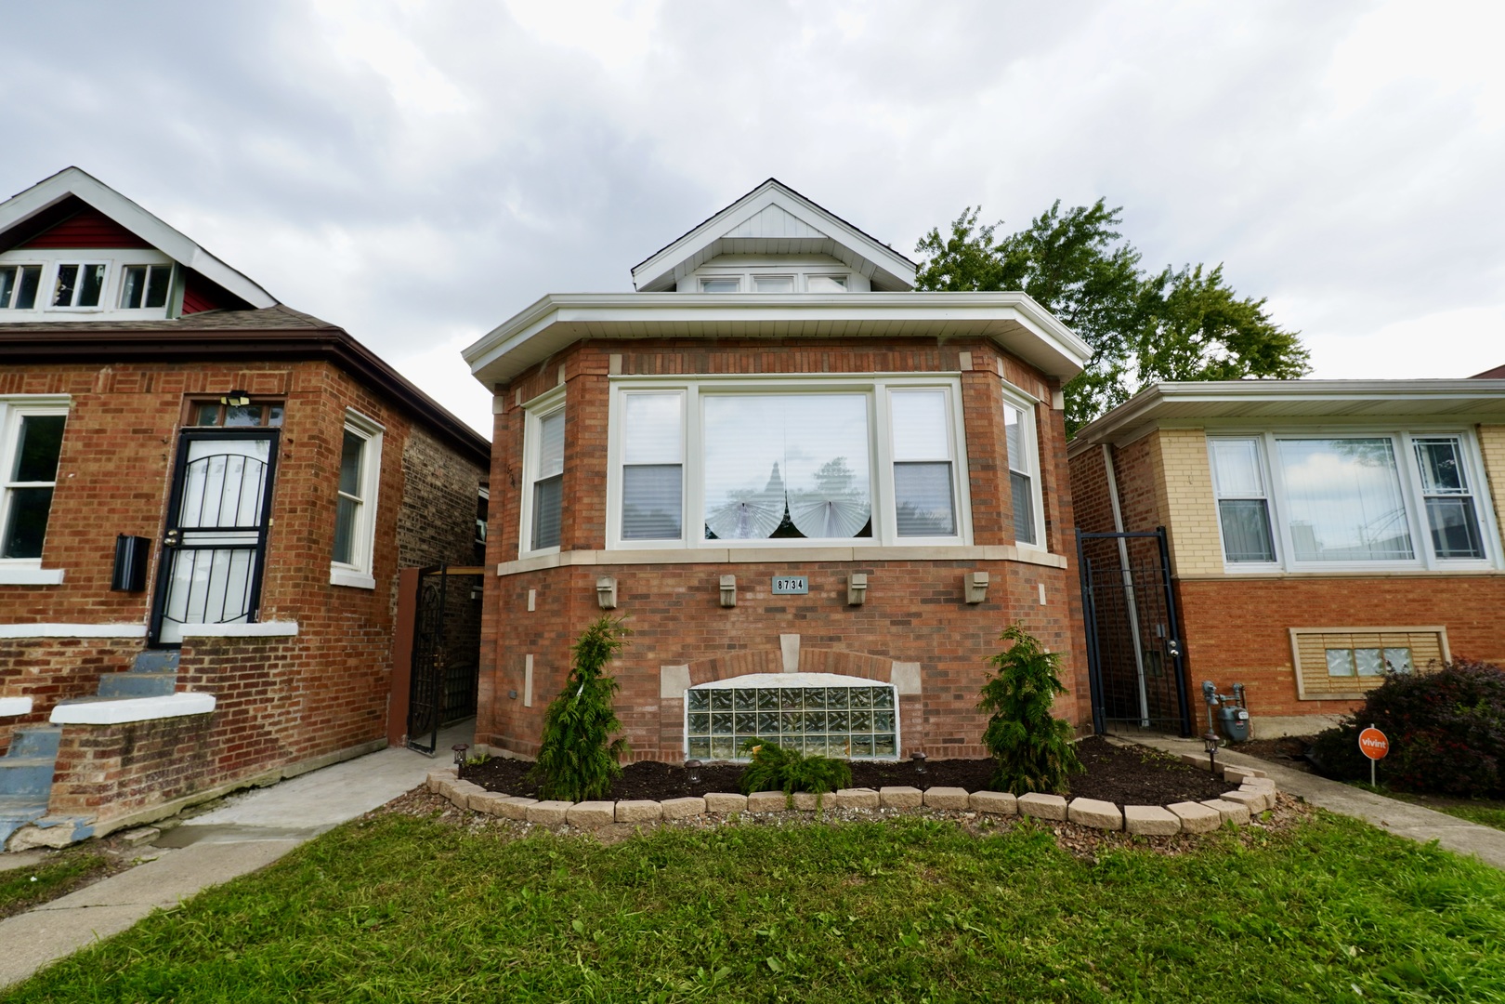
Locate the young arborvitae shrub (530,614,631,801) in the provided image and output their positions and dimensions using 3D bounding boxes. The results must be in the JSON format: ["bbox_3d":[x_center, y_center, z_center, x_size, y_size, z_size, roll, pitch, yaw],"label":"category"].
[{"bbox_3d":[-1.267,1.465,4.920,0.680,1.240,0.660,-1,-11,-1],"label":"young arborvitae shrub"}]

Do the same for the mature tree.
[{"bbox_3d":[11.655,-2.636,21.085,12.500,15.200,11.000,-1,-11,-1],"label":"mature tree"}]

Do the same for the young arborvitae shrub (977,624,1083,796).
[{"bbox_3d":[2.014,1.476,4.928,0.720,1.160,0.700,-1,-11,-1],"label":"young arborvitae shrub"}]

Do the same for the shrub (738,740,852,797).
[{"bbox_3d":[0.305,1.893,4.816,0.820,0.330,0.720,-1,-11,-1],"label":"shrub"}]

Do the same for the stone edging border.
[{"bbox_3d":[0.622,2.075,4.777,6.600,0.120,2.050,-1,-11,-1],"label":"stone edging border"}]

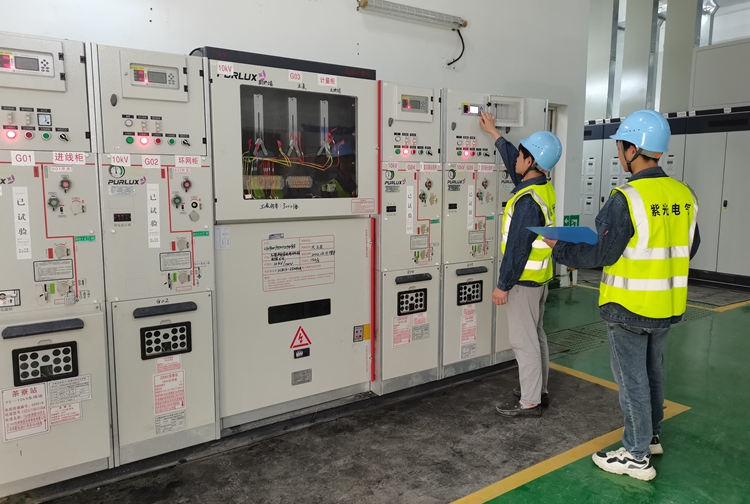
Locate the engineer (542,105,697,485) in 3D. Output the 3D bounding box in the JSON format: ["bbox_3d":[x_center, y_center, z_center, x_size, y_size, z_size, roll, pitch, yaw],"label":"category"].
[{"bbox_3d":[1.248,0.187,2.871,0.540,1.745,0.580,-6,9,-42],"label":"engineer"}]

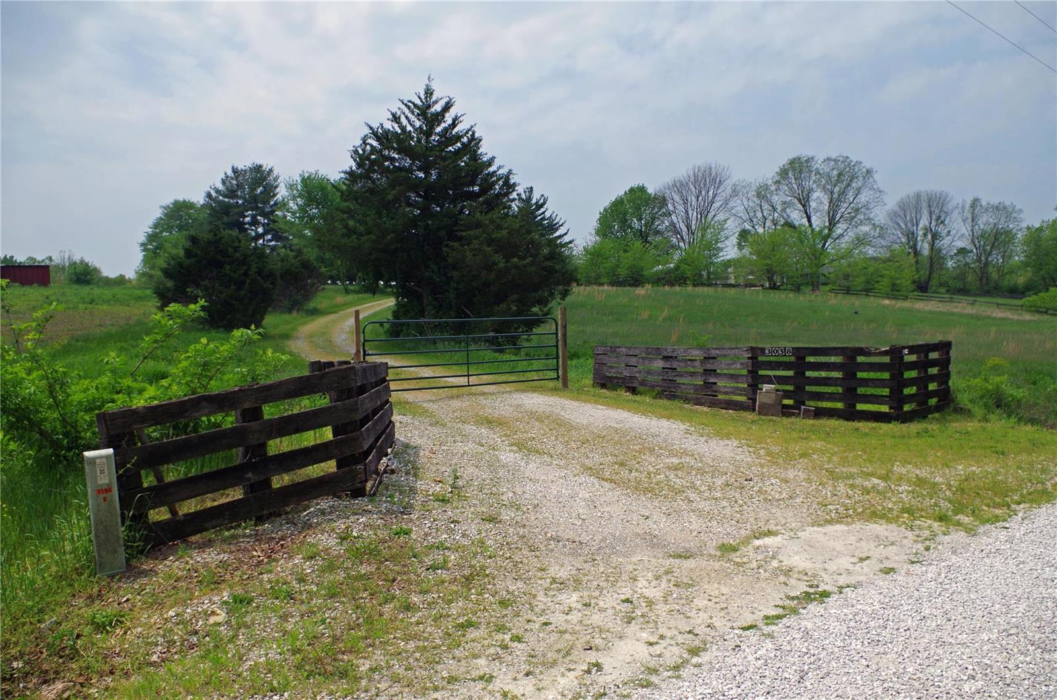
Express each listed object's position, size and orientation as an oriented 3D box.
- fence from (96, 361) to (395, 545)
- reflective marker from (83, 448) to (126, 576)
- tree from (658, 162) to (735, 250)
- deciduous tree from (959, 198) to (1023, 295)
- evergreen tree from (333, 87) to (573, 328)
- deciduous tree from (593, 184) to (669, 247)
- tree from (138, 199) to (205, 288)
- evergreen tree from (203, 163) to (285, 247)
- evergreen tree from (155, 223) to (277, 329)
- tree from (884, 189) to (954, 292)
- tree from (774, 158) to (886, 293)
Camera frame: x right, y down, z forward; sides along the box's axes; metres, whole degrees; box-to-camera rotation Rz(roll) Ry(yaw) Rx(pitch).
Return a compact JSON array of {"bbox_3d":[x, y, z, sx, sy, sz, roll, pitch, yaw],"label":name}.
[{"bbox_3d":[-1.621,0.642,6.527,1.106,0.980,3.472,1,6,22],"label":"fence"},{"bbox_3d":[-2.394,0.905,4.462,0.150,0.700,0.100,-7,7,-33],"label":"reflective marker"},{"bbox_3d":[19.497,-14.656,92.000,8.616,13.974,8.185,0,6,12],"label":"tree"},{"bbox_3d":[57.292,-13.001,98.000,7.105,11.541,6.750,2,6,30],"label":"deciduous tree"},{"bbox_3d":[-2.424,-4.894,27.000,7.385,8.170,6.646,-2,6,-5],"label":"evergreen tree"},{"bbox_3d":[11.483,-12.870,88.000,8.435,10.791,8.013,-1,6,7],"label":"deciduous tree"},{"bbox_3d":[-32.358,-9.627,72.000,5.847,8.051,5.555,-4,6,-24],"label":"tree"},{"bbox_3d":[-26.652,-11.518,74.000,6.970,11.686,6.621,-3,6,-20],"label":"evergreen tree"},{"bbox_3d":[-12.430,-2.929,31.500,4.486,4.096,4.261,-4,6,-21],"label":"evergreen tree"},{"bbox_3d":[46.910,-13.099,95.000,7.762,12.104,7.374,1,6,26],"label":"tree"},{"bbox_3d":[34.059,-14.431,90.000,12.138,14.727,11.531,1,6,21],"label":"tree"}]

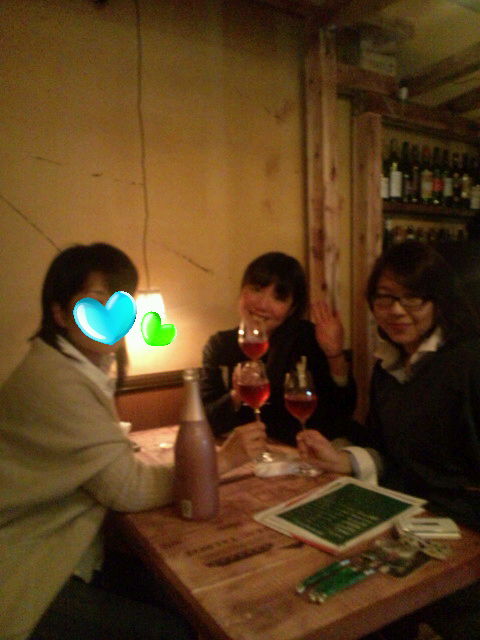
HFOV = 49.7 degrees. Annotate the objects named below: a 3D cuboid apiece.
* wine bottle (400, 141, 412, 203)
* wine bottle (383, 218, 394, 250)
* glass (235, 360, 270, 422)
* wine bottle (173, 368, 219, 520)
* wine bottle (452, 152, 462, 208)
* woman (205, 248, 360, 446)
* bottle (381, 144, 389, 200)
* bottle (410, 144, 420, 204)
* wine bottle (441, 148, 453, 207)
[{"bbox_3d":[0.841,-0.745,2.614,0.075,0.300,0.075,-5,7,-35],"label":"wine bottle"},{"bbox_3d":[0.737,-0.350,2.570,0.075,0.300,0.075,-5,7,-35],"label":"wine bottle"},{"bbox_3d":[0.041,0.207,1.180,0.080,0.212,0.080,-9,5,0],"label":"glass"},{"bbox_3d":[-0.096,0.256,1.075,0.088,0.305,0.088,-2,5,-6],"label":"wine bottle"},{"bbox_3d":[1.204,-0.770,2.866,0.075,0.300,0.075,-5,7,-35],"label":"wine bottle"},{"bbox_3d":[0.086,0.407,1.464,0.500,1.200,0.620,0,6,18],"label":"woman"},{"bbox_3d":[0.697,-0.723,2.514,0.075,0.300,0.075,-5,7,-35],"label":"bottle"},{"bbox_3d":[0.900,-0.746,2.655,0.075,0.300,0.075,-5,7,-35],"label":"bottle"},{"bbox_3d":[1.120,-0.767,2.808,0.075,0.300,0.075,-5,7,-35],"label":"wine bottle"}]

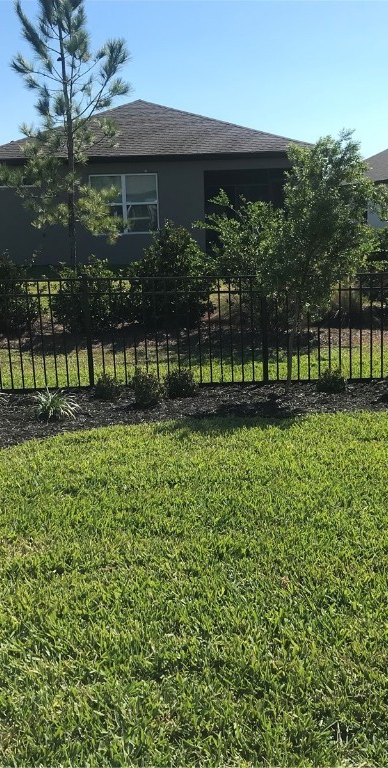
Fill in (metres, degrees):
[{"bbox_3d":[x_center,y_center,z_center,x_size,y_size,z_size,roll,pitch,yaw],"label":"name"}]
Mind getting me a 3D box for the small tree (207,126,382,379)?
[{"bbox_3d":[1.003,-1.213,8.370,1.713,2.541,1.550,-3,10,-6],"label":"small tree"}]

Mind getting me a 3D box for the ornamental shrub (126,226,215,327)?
[{"bbox_3d":[-0.373,-1.641,12.656,1.329,1.594,1.300,-3,10,-6],"label":"ornamental shrub"}]

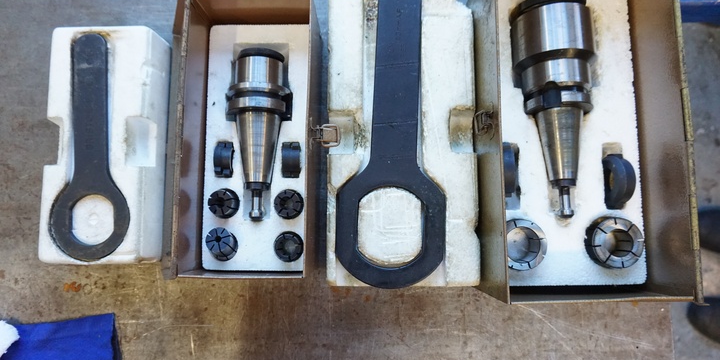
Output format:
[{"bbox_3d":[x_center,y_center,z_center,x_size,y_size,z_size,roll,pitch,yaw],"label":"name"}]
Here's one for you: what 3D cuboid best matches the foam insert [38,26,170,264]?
[{"bbox_3d":[-0.272,-0.036,0.523,0.100,0.060,0.245,-1,84,0],"label":"foam insert"}]

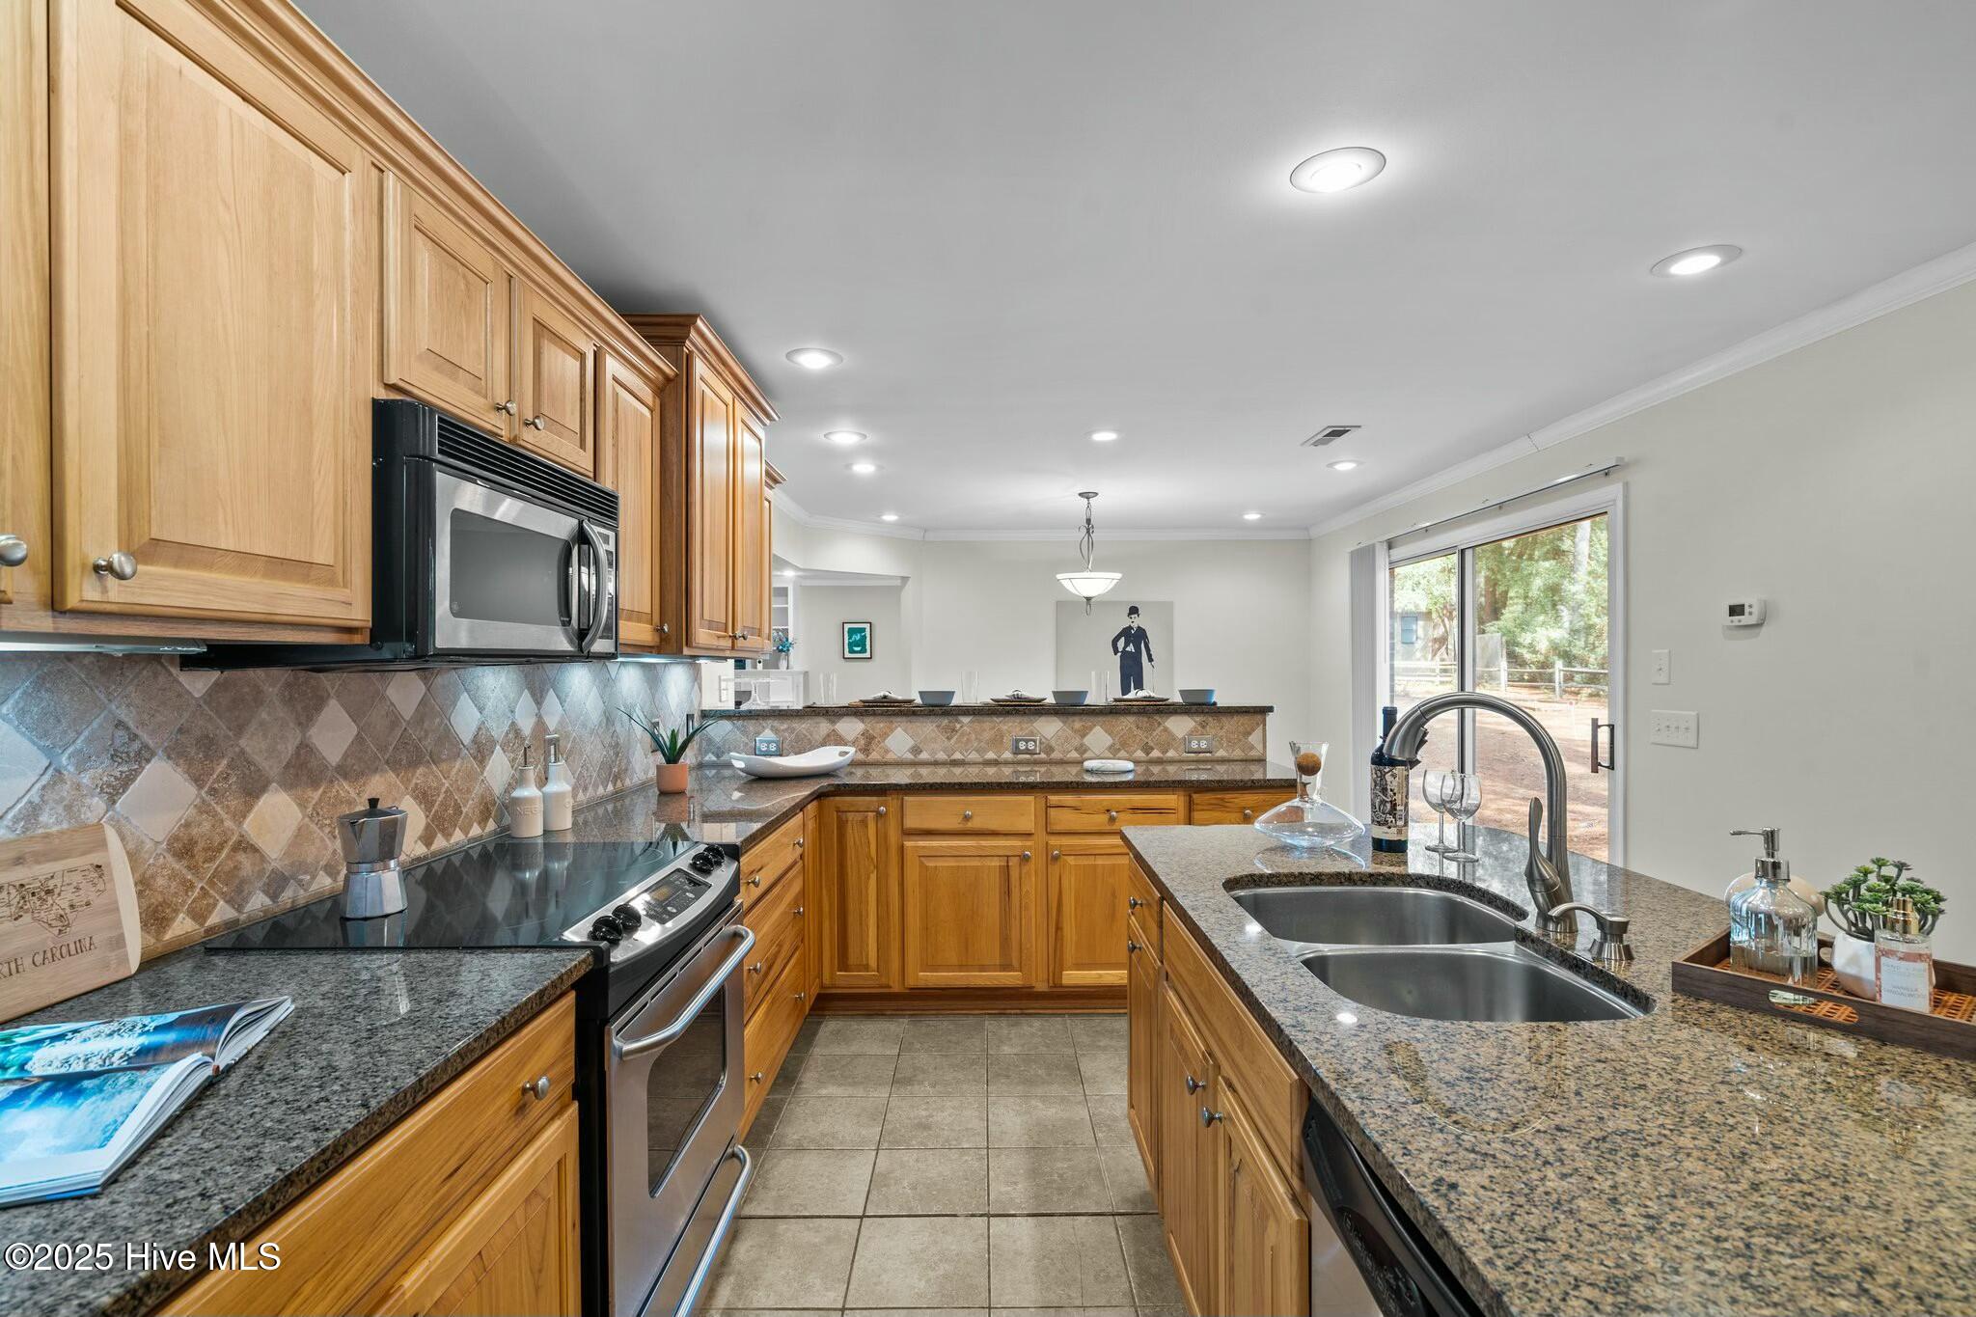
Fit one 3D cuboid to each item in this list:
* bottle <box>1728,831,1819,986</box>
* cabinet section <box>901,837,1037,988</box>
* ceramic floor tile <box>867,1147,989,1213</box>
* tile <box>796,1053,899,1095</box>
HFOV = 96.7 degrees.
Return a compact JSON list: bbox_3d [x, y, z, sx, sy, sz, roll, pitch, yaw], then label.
[{"bbox_3d":[1.067,0.331,1.200,0.100,0.205,0.089,0,-1,6],"label":"bottle"},{"bbox_3d":[-0.072,0.958,3.535,0.500,0.555,0.500,0,0,0],"label":"cabinet section"},{"bbox_3d":[-0.151,1.387,2.320,0.304,0.010,0.304,0,0,0],"label":"ceramic floor tile"},{"bbox_3d":[-0.460,1.393,2.934,0.304,0.010,0.304,0,0,0],"label":"tile"}]

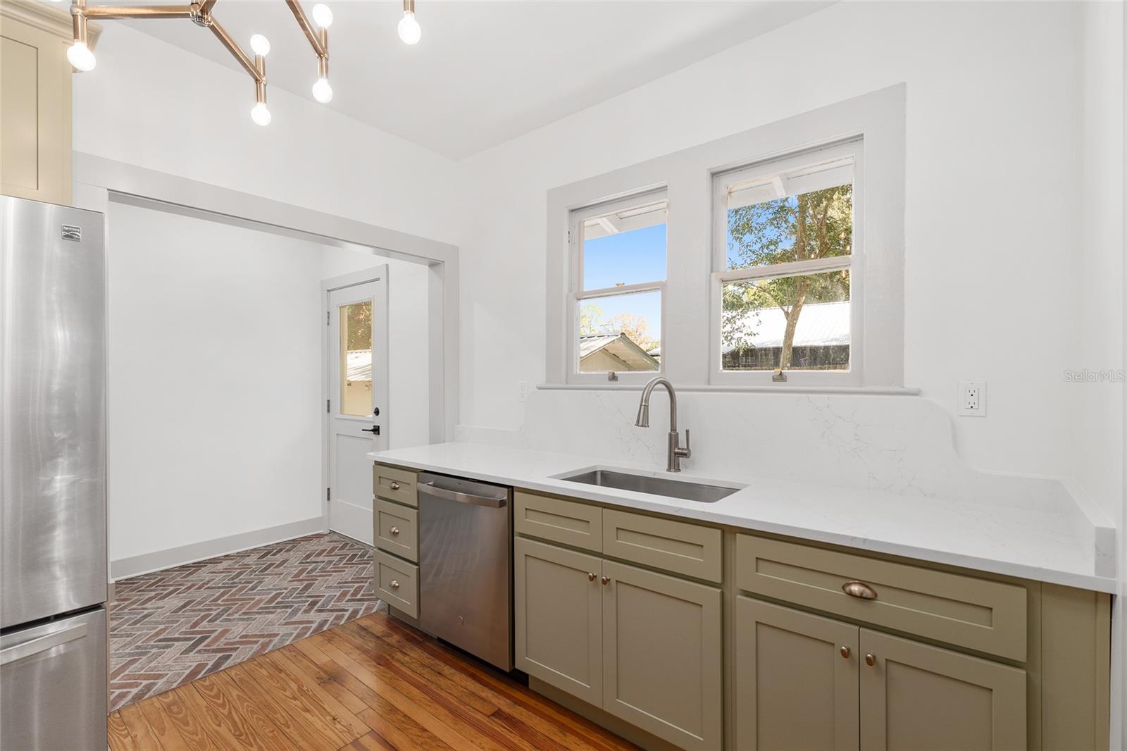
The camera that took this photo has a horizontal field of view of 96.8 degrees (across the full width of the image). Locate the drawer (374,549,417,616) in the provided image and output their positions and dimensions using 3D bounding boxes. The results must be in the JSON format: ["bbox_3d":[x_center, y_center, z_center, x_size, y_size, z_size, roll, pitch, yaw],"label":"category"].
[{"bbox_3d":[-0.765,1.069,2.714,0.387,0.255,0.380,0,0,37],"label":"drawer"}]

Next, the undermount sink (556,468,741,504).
[{"bbox_3d":[0.328,0.560,1.987,0.756,0.220,0.395,0,0,37],"label":"undermount sink"}]

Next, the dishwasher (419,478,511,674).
[{"bbox_3d":[-0.299,0.872,2.472,0.598,0.800,0.620,0,0,37],"label":"dishwasher"}]

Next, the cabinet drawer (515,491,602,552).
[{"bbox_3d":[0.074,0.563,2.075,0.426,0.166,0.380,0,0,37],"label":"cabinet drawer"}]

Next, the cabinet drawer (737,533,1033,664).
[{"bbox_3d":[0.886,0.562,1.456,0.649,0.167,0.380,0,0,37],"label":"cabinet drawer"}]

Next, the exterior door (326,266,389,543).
[{"bbox_3d":[-1.691,0.298,4.038,0.770,2.040,0.060,0,0,37],"label":"exterior door"}]

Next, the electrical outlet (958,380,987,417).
[{"bbox_3d":[1.357,0.079,1.660,0.072,0.116,0.015,0,0,37],"label":"electrical outlet"}]

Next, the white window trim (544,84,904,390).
[{"bbox_3d":[0.559,-0.479,2.275,1.667,1.106,0.090,0,0,37],"label":"white window trim"}]

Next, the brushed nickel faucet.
[{"bbox_3d":[0.423,0.217,2.130,0.280,0.410,0.110,0,0,-43],"label":"brushed nickel faucet"}]

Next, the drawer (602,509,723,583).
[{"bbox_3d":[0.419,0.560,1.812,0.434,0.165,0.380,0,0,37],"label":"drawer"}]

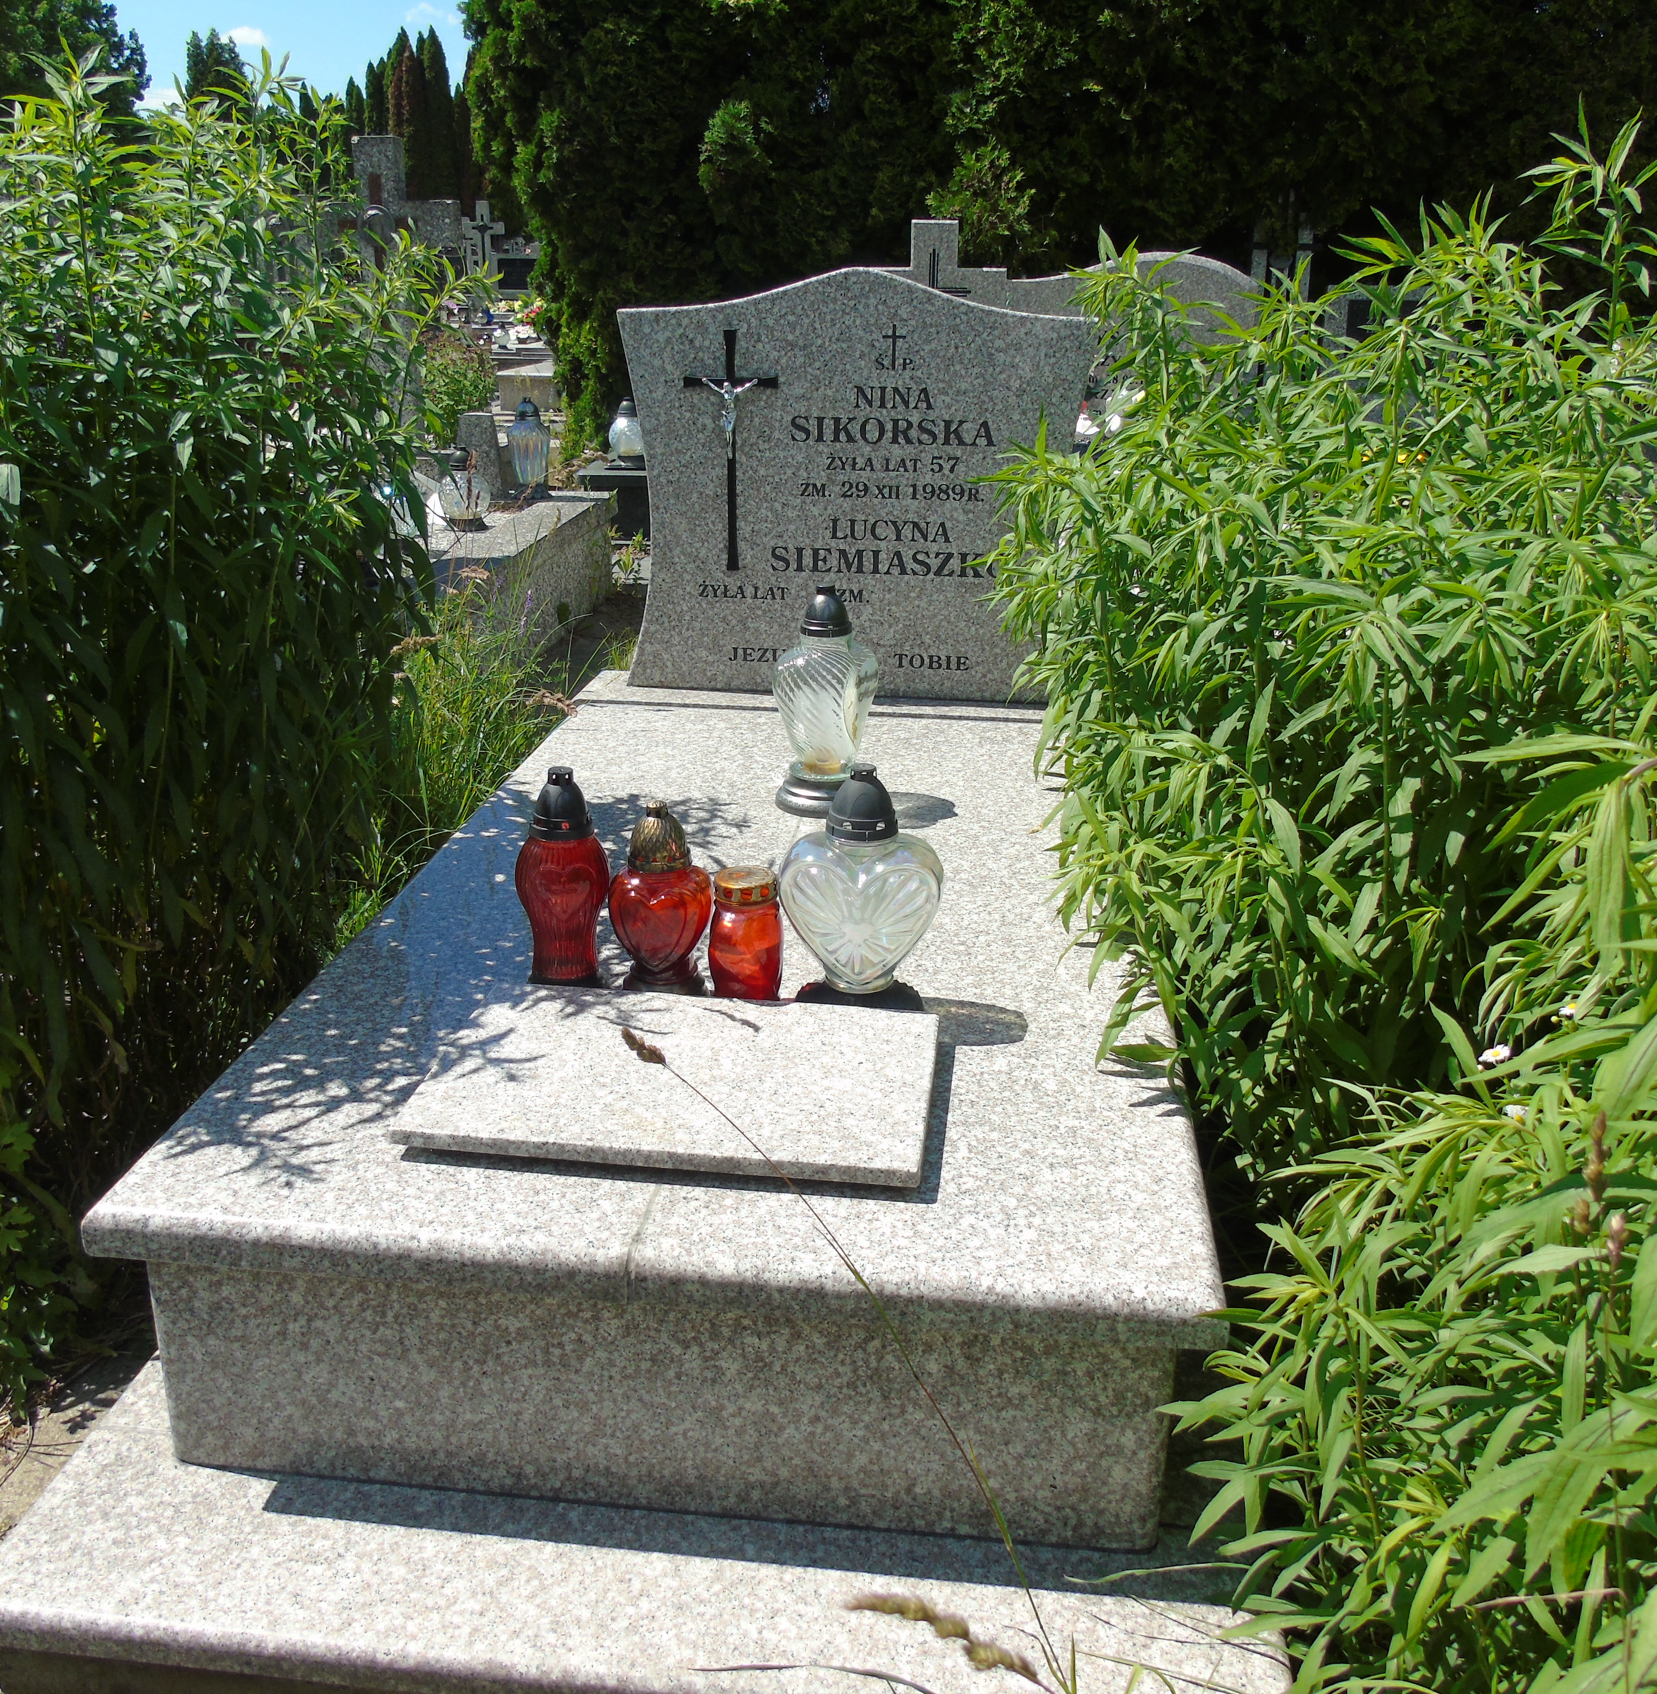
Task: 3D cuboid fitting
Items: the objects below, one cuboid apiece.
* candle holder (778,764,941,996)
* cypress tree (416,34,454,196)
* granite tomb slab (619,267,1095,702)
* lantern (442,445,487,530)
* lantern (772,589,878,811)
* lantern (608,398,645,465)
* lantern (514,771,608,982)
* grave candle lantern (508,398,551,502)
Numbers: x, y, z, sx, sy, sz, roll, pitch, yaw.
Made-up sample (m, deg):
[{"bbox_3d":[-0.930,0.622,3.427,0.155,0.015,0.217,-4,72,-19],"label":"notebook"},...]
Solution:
[{"bbox_3d":[0.036,0.048,1.773,0.173,0.275,0.112,3,21,5],"label":"candle holder"},{"bbox_3d":[-6.800,-12.089,28.853,0.718,4.275,0.718,-3,21,-12],"label":"cypress tree"},{"bbox_3d":[0.046,-0.645,2.929,0.825,0.749,0.082,3,21,5],"label":"granite tomb slab"},{"bbox_3d":[-1.101,-1.084,4.921,0.144,0.239,0.144,3,21,5],"label":"lantern"},{"bbox_3d":[-0.001,-0.220,2.402,0.155,0.328,0.155,3,21,5],"label":"lantern"},{"bbox_3d":[-0.745,-1.539,6.064,0.144,0.253,0.144,3,21,5],"label":"lantern"},{"bbox_3d":[-0.302,0.036,1.808,0.105,0.259,0.105,3,21,5],"label":"lantern"},{"bbox_3d":[-1.013,-1.336,5.467,0.145,0.327,0.145,3,21,5],"label":"grave candle lantern"}]

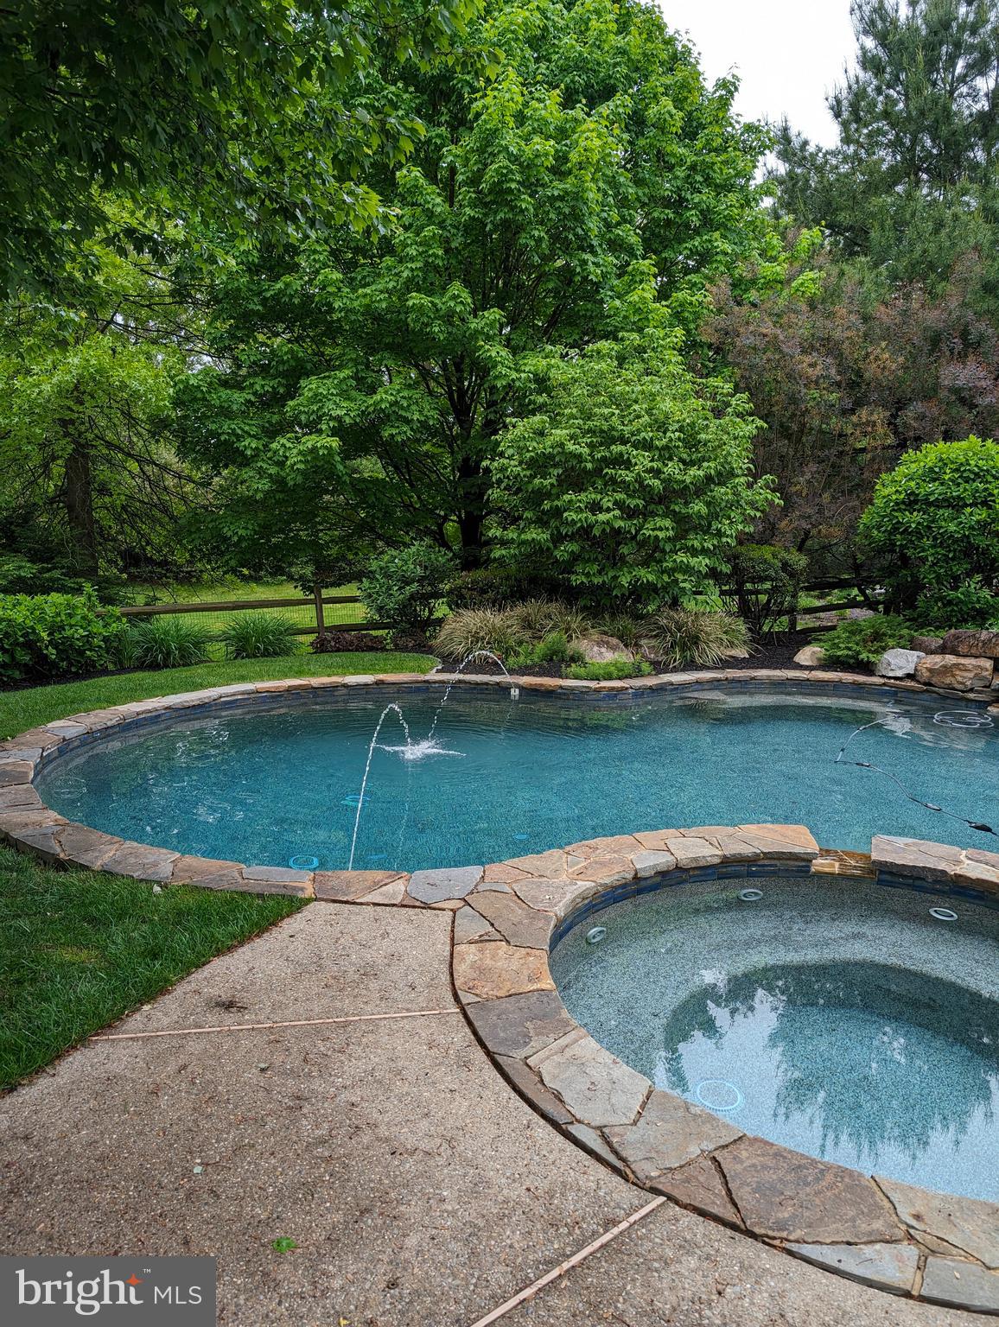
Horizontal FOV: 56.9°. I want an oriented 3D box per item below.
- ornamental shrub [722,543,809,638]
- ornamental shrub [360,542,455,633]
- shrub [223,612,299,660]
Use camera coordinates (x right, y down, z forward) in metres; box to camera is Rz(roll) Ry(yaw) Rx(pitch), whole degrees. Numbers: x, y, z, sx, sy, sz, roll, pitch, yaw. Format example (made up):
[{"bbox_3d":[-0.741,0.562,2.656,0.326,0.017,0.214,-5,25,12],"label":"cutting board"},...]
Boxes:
[{"bbox_3d":[4.784,-1.262,16.666,1.600,1.650,1.500,2,7,16],"label":"ornamental shrub"},{"bbox_3d":[-1.431,-0.959,14.285,1.500,1.600,1.400,-1,7,-6],"label":"ornamental shrub"},{"bbox_3d":[-3.477,-0.387,13.345,1.080,0.680,1.000,-2,7,-15],"label":"shrub"}]

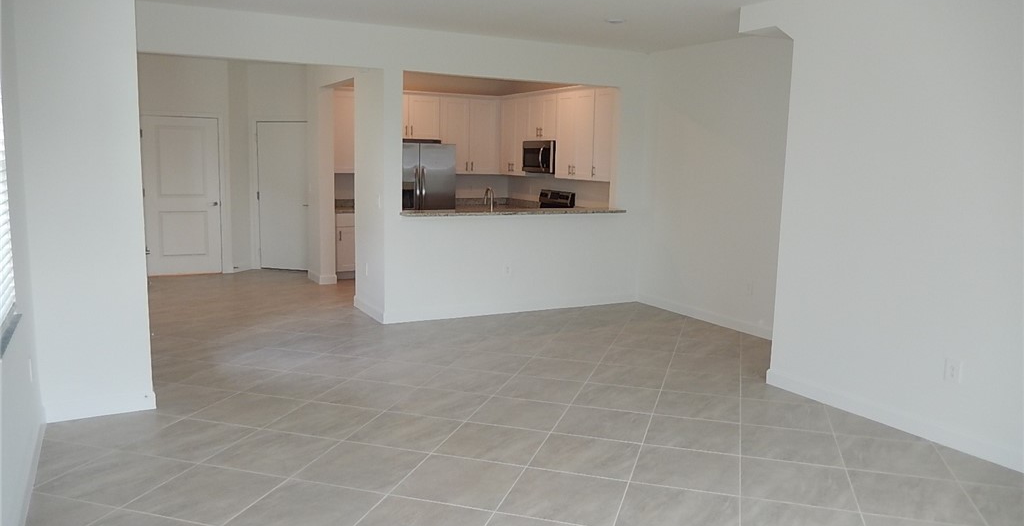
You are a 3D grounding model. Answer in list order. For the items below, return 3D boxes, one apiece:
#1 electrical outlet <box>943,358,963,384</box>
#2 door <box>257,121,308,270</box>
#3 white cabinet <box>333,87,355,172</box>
[{"bbox_3d":[2.397,0.587,4.022,0.012,0.122,0.080,-3,8,-27],"label":"electrical outlet"},{"bbox_3d":[-3.120,-0.907,10.124,0.775,2.030,0.045,3,8,16],"label":"door"},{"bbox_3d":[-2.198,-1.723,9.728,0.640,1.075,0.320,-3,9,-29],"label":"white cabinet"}]

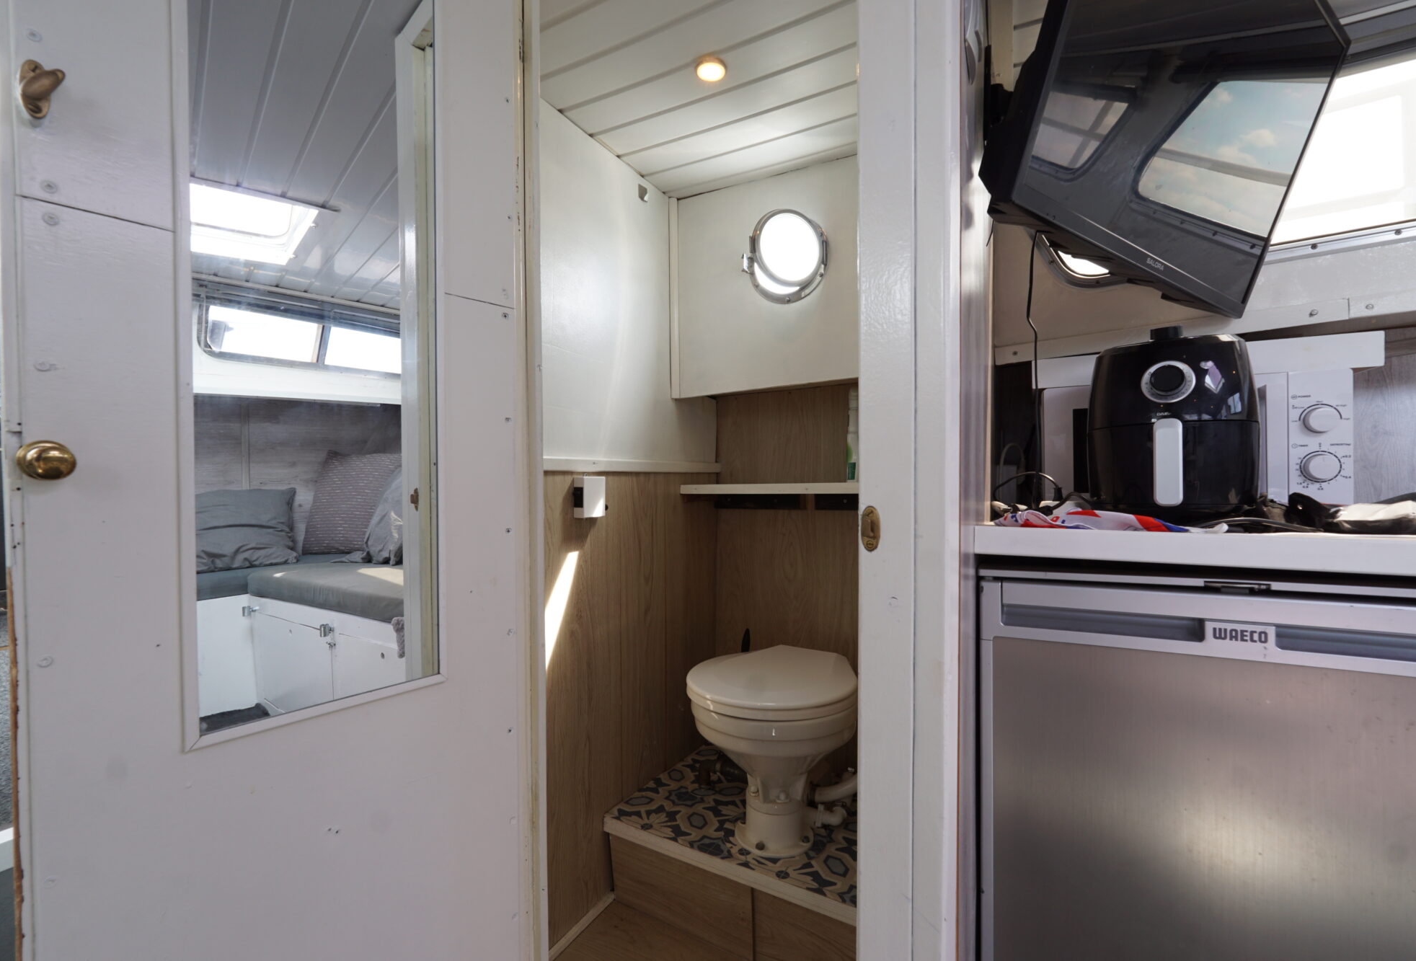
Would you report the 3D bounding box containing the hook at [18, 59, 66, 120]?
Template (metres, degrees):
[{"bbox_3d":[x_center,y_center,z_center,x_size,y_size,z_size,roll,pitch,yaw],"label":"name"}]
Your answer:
[{"bbox_3d":[-0.569,-0.334,0.513,0.032,0.053,0.027,0,1,39],"label":"hook"}]

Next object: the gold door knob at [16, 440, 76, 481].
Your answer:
[{"bbox_3d":[-0.564,-0.017,0.513,0.046,0.036,0.036,0,1,39],"label":"gold door knob"}]

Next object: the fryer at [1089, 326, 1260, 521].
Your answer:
[{"bbox_3d":[0.719,-0.096,0.936,0.220,0.300,0.280,0,1,38],"label":"fryer"}]

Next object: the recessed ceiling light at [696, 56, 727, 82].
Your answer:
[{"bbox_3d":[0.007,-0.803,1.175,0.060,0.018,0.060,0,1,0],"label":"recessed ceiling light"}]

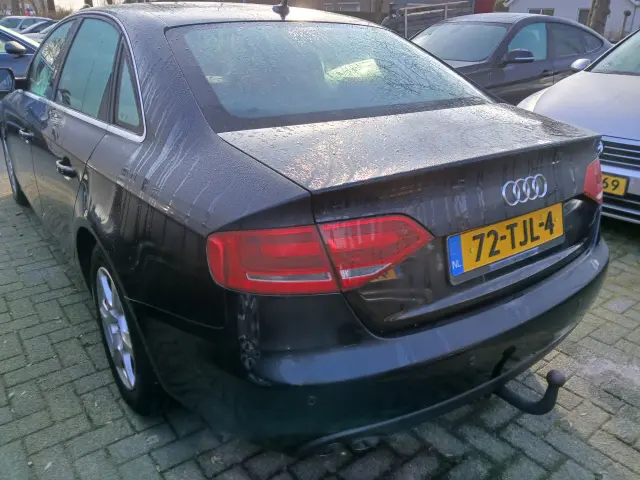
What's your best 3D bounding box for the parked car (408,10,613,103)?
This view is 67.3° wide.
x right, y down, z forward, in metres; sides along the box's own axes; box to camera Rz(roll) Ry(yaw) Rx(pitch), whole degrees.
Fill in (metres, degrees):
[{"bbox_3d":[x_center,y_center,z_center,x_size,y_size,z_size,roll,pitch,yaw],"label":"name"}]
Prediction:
[{"bbox_3d":[2.172,-2.186,6.508,4.780,1.490,1.830,-15,28,-33],"label":"parked car"}]

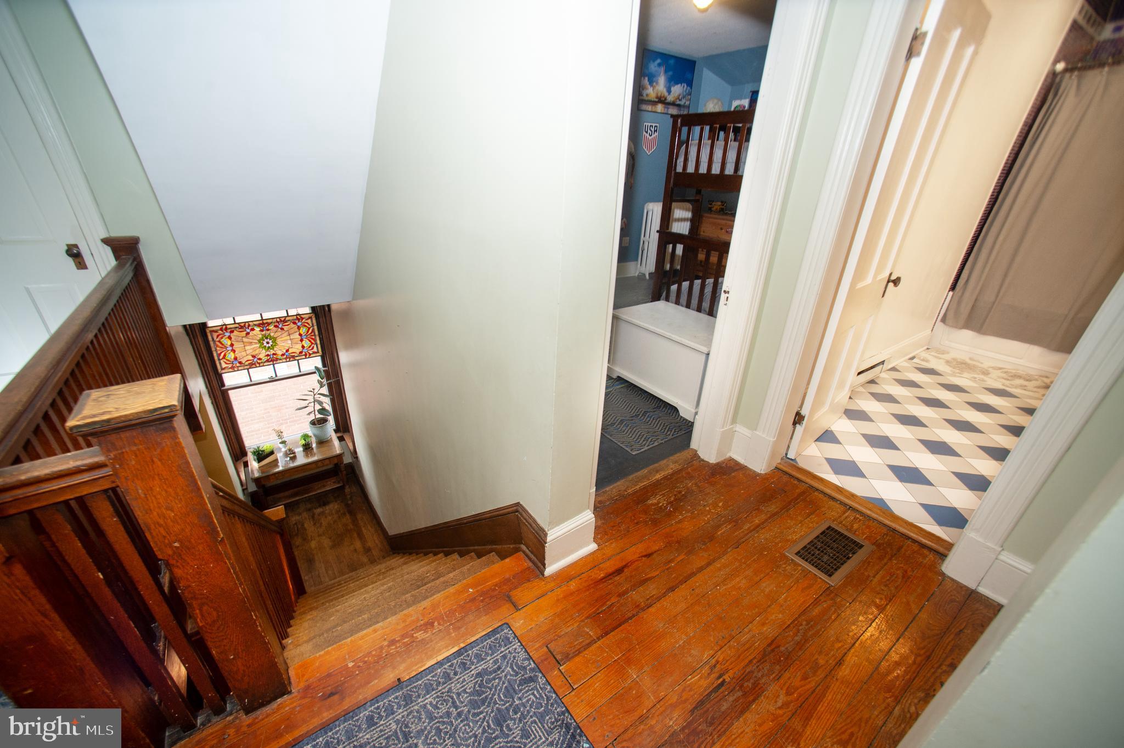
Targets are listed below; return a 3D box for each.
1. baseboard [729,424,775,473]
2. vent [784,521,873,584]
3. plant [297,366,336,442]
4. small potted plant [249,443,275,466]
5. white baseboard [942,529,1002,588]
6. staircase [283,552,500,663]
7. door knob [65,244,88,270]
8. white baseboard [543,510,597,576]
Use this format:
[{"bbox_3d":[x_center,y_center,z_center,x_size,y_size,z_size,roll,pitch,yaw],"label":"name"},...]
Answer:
[{"bbox_3d":[1.023,0.398,2.345,0.045,0.215,0.200,-17,32,-34],"label":"baseboard"},{"bbox_3d":[1.150,0.749,1.868,0.360,0.012,0.197,-15,31,-32],"label":"vent"},{"bbox_3d":[-2.981,0.375,5.307,0.400,0.960,0.340,-15,31,-32],"label":"plant"},{"bbox_3d":[-3.431,0.934,5.035,0.150,0.160,0.210,18,30,29],"label":"small potted plant"},{"bbox_3d":[1.606,0.726,1.713,0.032,0.217,0.113,-17,32,-34],"label":"white baseboard"},{"bbox_3d":[-1.348,1.510,3.091,0.860,2.360,2.660,-17,32,-34],"label":"staircase"},{"bbox_3d":[-2.669,-0.645,2.403,0.055,0.145,0.065,-15,31,-32],"label":"door knob"},{"bbox_3d":[0.036,0.663,1.735,0.258,0.200,0.036,-15,31,-32],"label":"white baseboard"}]

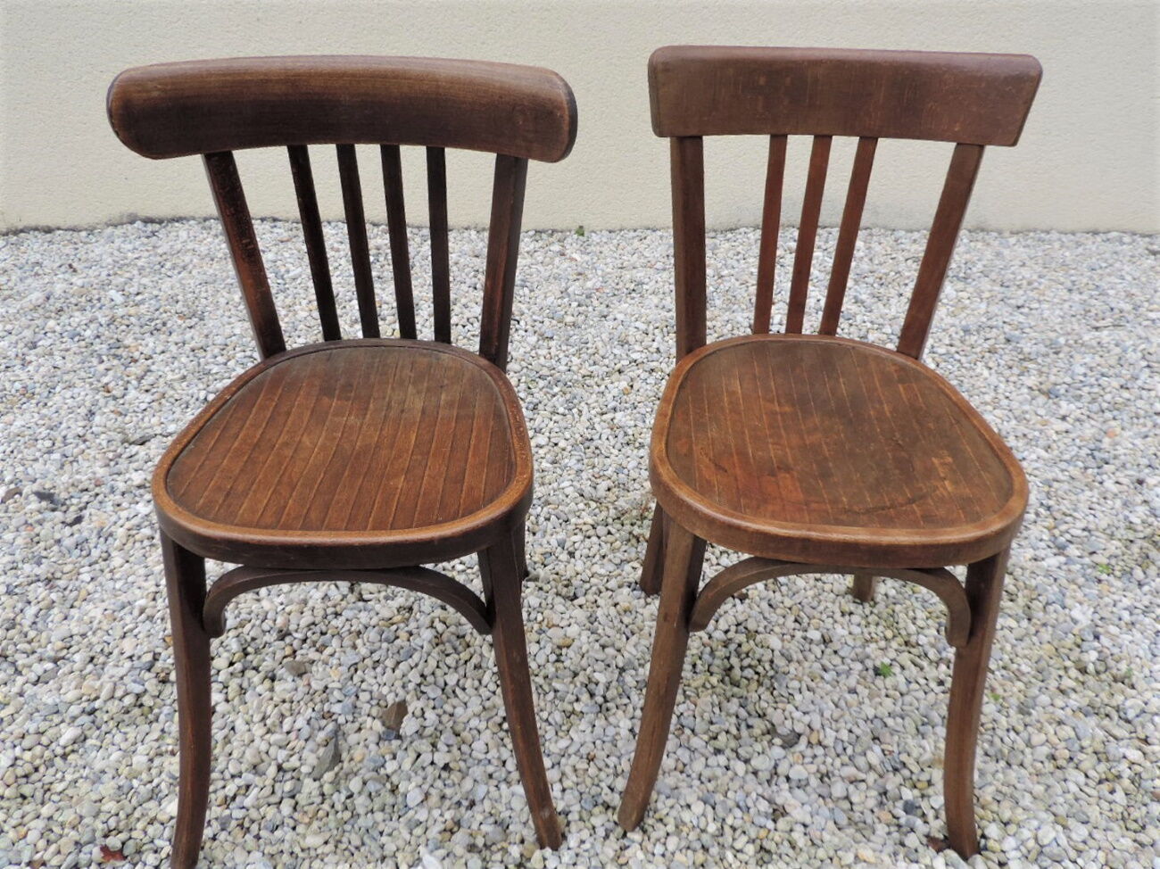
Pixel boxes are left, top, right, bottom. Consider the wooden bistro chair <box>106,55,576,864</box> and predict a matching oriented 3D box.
[{"bbox_3d":[-0.260,0.035,0.973,0.515,0.820,0.538,-1,35,-2],"label":"wooden bistro chair"}]

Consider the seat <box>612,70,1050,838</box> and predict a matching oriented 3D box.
[{"bbox_3d":[0.290,0.031,0.986,0.455,0.825,0.535,3,35,2],"label":"seat"}]

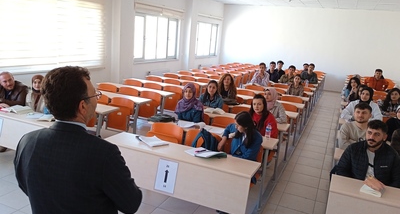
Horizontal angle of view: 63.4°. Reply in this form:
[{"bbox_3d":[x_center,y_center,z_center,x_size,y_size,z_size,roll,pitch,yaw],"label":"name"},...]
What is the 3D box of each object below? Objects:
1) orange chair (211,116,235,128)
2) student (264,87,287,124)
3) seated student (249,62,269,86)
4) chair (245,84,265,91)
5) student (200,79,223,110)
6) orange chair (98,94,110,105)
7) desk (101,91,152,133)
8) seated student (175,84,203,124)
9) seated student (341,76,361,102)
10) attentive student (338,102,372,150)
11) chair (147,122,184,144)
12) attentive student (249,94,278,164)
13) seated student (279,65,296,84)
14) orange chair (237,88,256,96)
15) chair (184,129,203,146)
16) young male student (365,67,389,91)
[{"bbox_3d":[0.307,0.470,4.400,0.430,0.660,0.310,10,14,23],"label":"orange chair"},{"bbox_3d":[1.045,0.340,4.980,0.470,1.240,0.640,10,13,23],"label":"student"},{"bbox_3d":[1.483,-0.435,8.229,0.520,1.330,0.750,9,13,23],"label":"seated student"},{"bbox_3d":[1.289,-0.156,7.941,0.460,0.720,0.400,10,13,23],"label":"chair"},{"bbox_3d":[0.136,0.202,5.107,0.480,1.220,0.610,10,14,23],"label":"student"},{"bbox_3d":[-1.775,0.049,5.461,0.460,0.530,0.280,9,13,23],"label":"orange chair"},{"bbox_3d":[-1.632,0.165,5.669,1.580,0.775,0.380,10,14,23],"label":"desk"},{"bbox_3d":[-0.214,0.321,4.381,0.500,1.260,0.620,10,14,23],"label":"seated student"},{"bbox_3d":[3.098,0.064,6.602,0.490,1.270,0.620,10,14,23],"label":"seated student"},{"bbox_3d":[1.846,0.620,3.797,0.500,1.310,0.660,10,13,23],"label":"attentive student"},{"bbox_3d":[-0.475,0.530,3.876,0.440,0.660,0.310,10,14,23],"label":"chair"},{"bbox_3d":[0.722,0.471,4.028,0.480,1.260,0.750,9,13,23],"label":"attentive student"},{"bbox_3d":[2.361,-0.472,8.772,0.500,1.290,0.750,9,13,23],"label":"seated student"},{"bbox_3d":[0.954,-0.086,6.951,0.460,0.530,0.280,9,13,23],"label":"orange chair"},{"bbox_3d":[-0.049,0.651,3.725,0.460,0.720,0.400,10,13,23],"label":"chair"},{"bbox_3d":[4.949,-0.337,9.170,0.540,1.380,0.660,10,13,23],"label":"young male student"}]

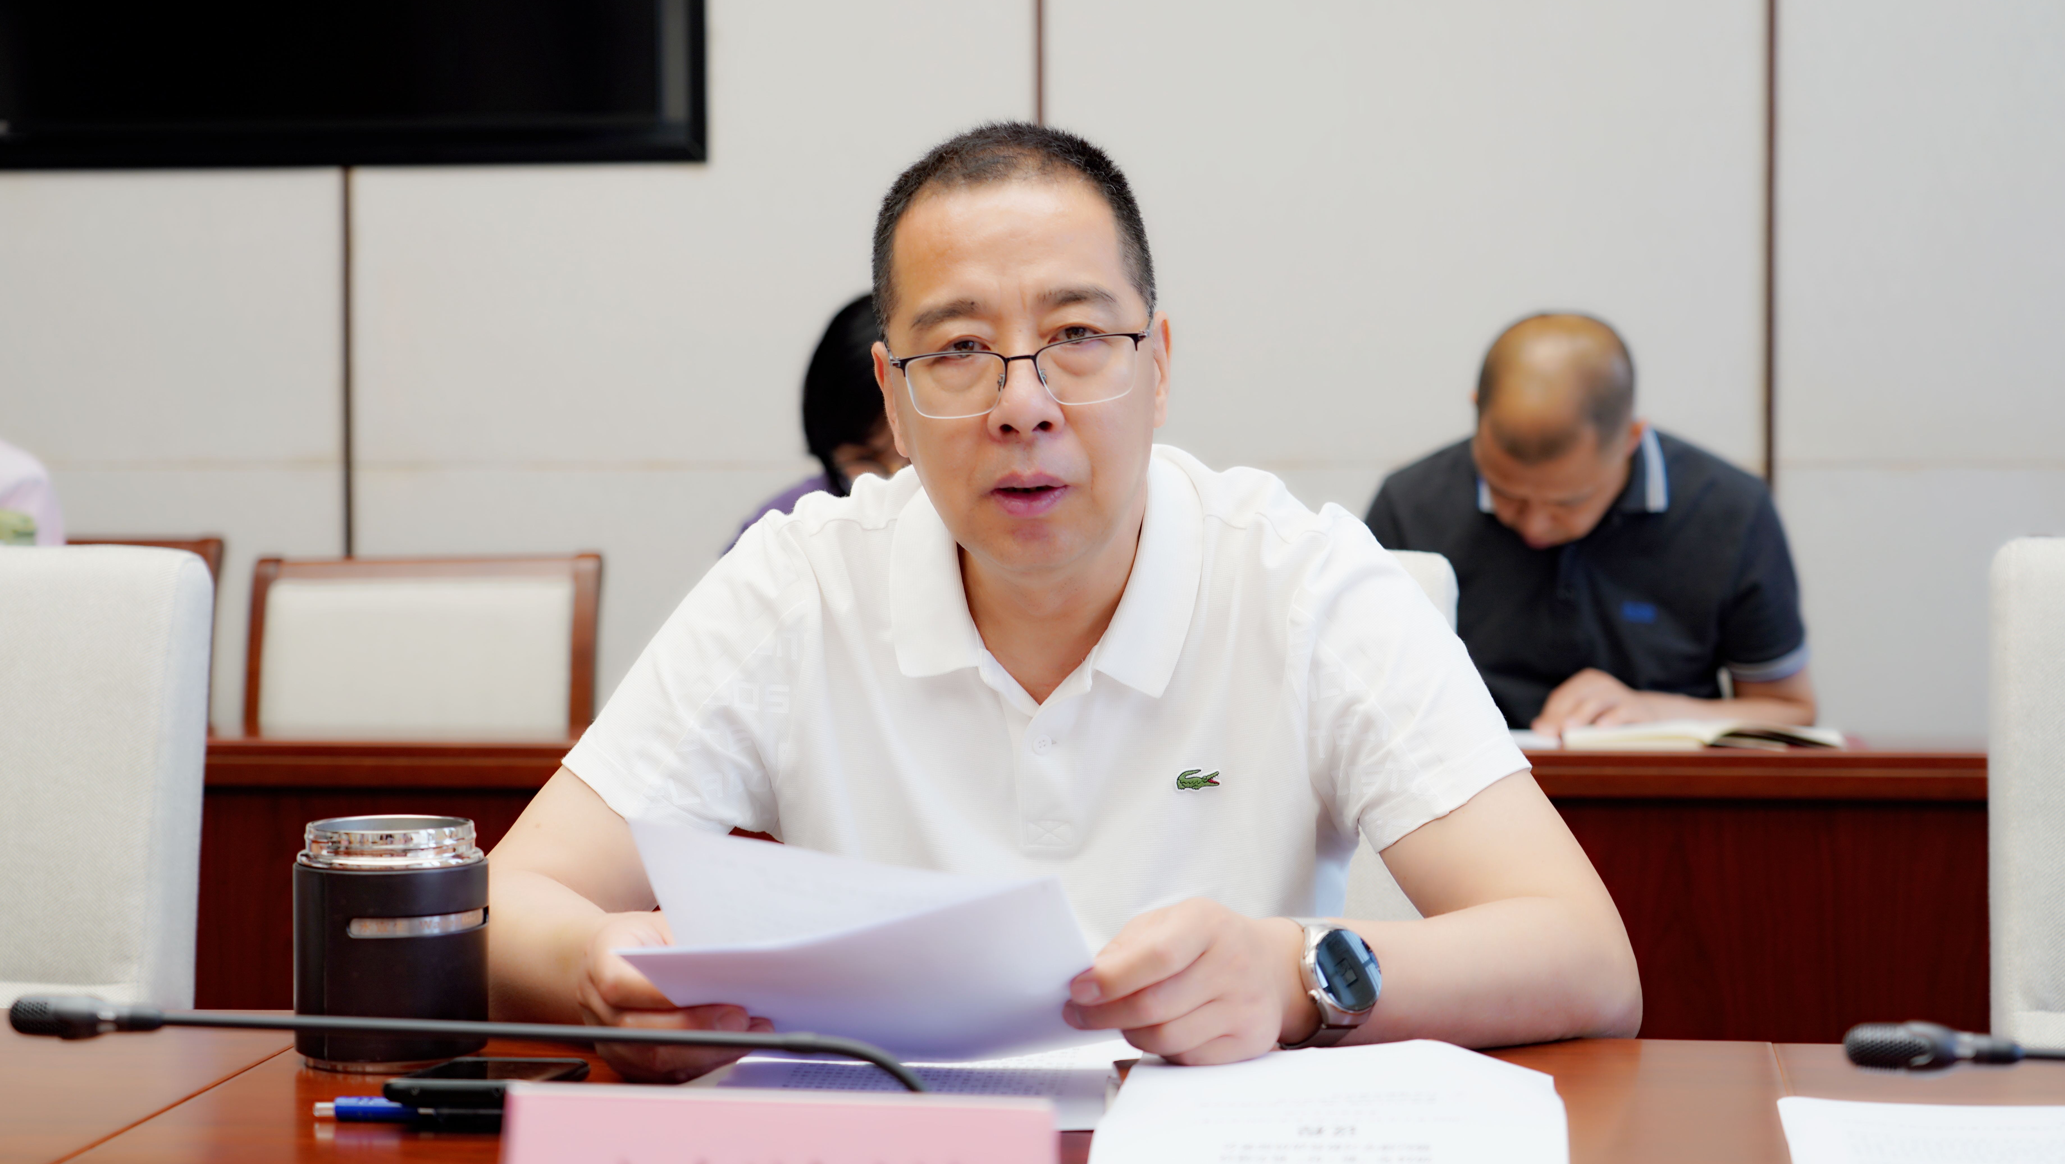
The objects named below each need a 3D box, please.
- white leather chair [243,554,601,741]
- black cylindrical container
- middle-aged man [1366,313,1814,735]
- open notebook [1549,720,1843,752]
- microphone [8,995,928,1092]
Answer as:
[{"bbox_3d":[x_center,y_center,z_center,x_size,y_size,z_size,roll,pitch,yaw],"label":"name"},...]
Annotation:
[{"bbox_3d":[-0.743,0.445,4.217,0.480,0.946,0.560,-1,2,-14],"label":"white leather chair"},{"bbox_3d":[-0.341,0.190,1.800,0.102,0.125,0.102,0,2,0],"label":"black cylindrical container"},{"bbox_3d":[0.644,0.305,3.970,0.540,1.232,0.660,0,2,8],"label":"middle-aged man"},{"bbox_3d":[0.736,0.159,3.740,0.320,0.032,0.210,0,2,7],"label":"open notebook"},{"bbox_3d":[-0.238,0.221,1.430,0.410,0.085,0.080,0,2,5],"label":"microphone"}]

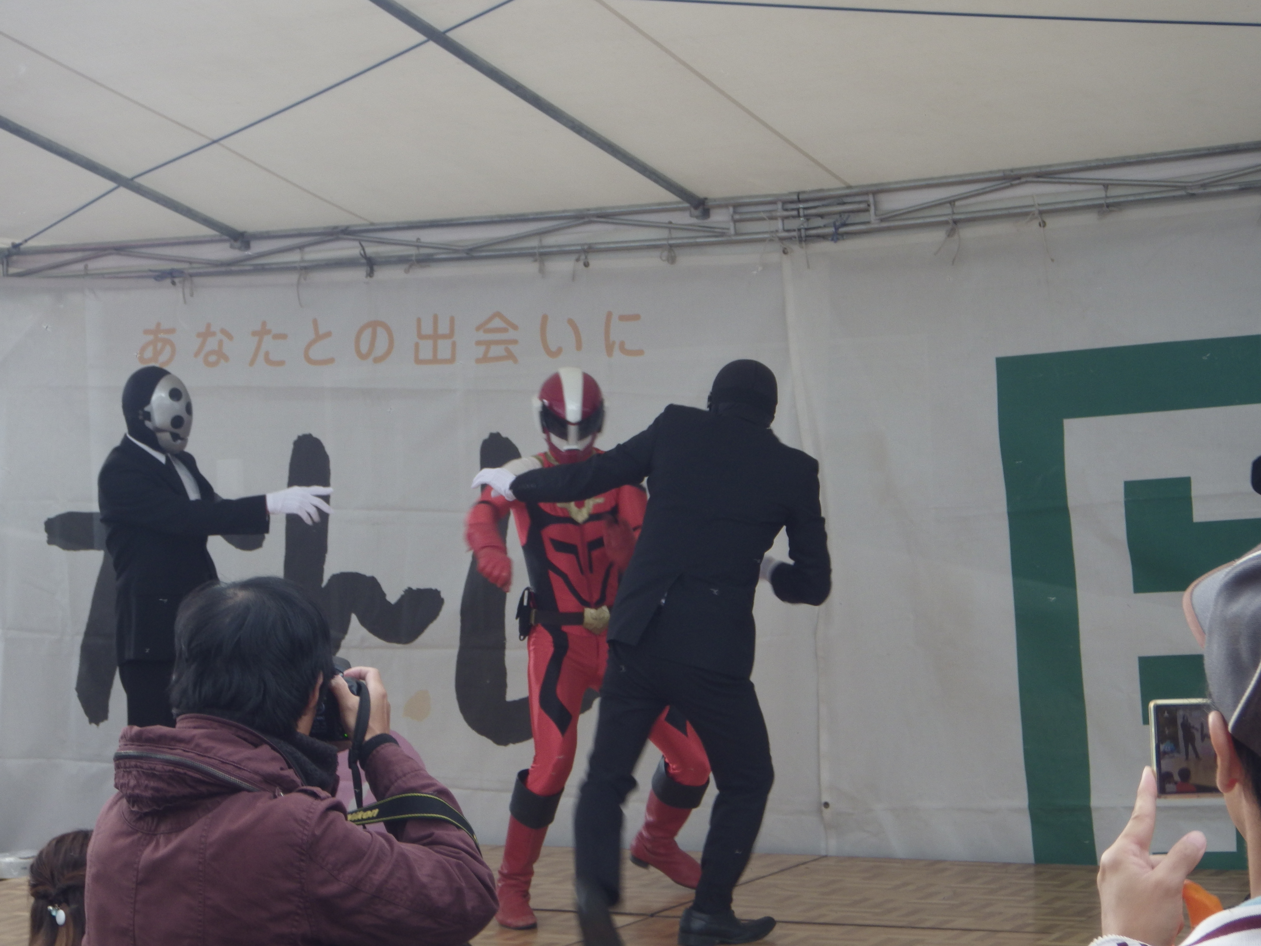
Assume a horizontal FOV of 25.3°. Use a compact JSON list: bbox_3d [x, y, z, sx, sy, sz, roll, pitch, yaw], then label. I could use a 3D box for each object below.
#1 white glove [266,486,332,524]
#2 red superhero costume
[{"bbox_3d":[-1.012,0.096,8.570,0.210,0.115,0.095,-2,0,16],"label":"white glove"},{"bbox_3d":[-0.115,0.505,8.500,0.780,1.650,0.700,-2,0,-12],"label":"red superhero costume"}]

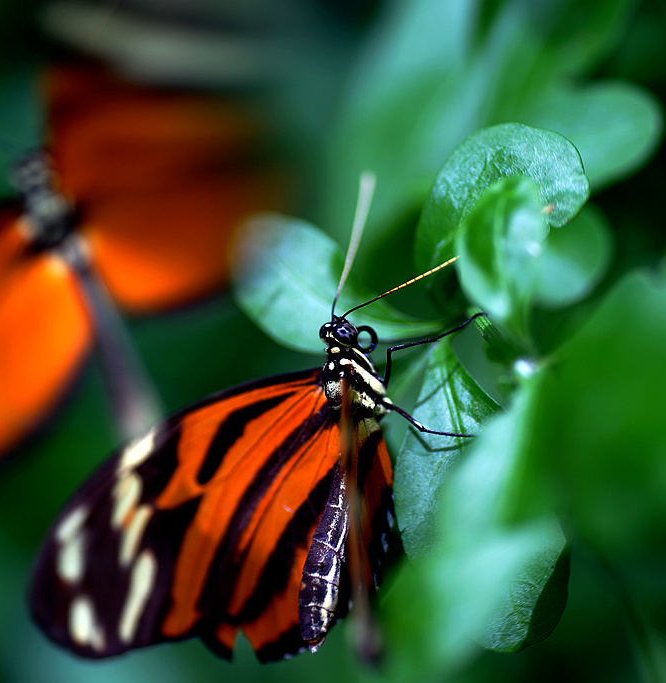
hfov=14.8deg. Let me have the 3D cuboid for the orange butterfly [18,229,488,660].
[{"bbox_3d":[-0.003,0.011,0.258,0.045,0.044,0.030,4,-2,40],"label":"orange butterfly"}]

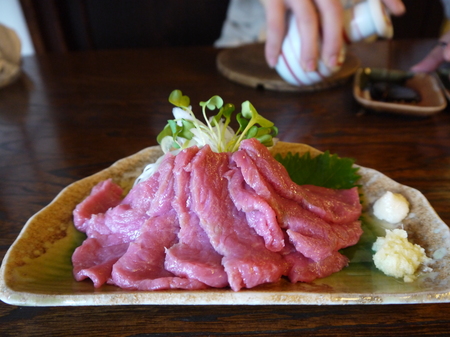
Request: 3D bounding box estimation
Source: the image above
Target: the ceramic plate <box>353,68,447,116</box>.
[{"bbox_3d":[0.183,-0.078,0.388,0.086,0.021,0.093,11,37,15],"label":"ceramic plate"}]

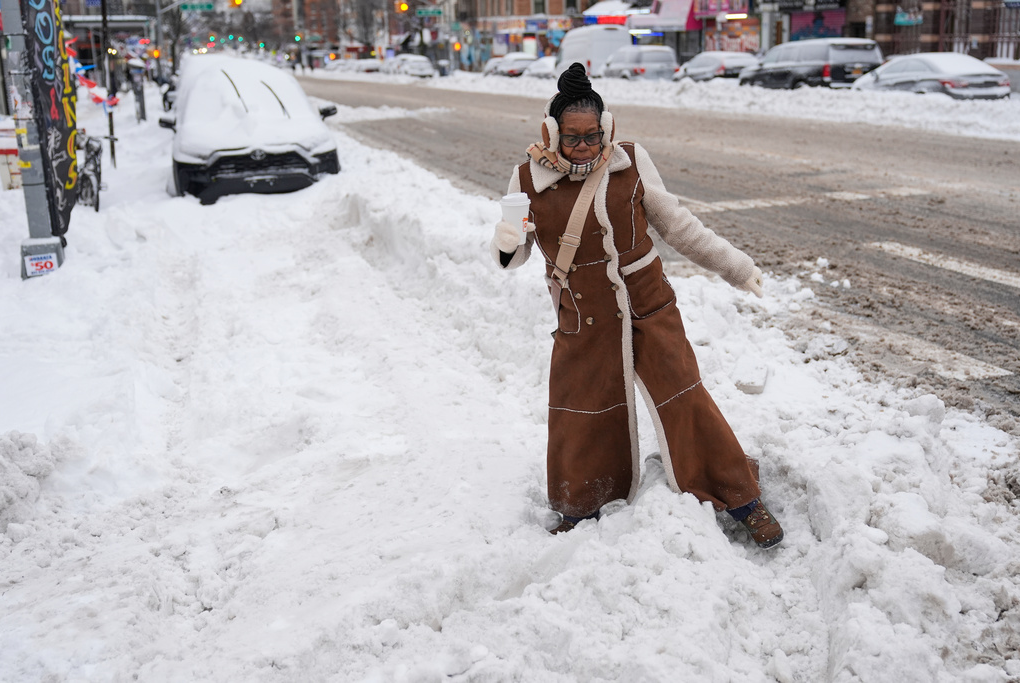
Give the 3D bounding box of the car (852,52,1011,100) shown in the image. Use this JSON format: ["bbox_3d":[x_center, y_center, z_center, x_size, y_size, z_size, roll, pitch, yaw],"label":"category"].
[{"bbox_3d":[11.268,-7.018,31.485,1.820,1.470,4.750,-5,15,-15],"label":"car"}]

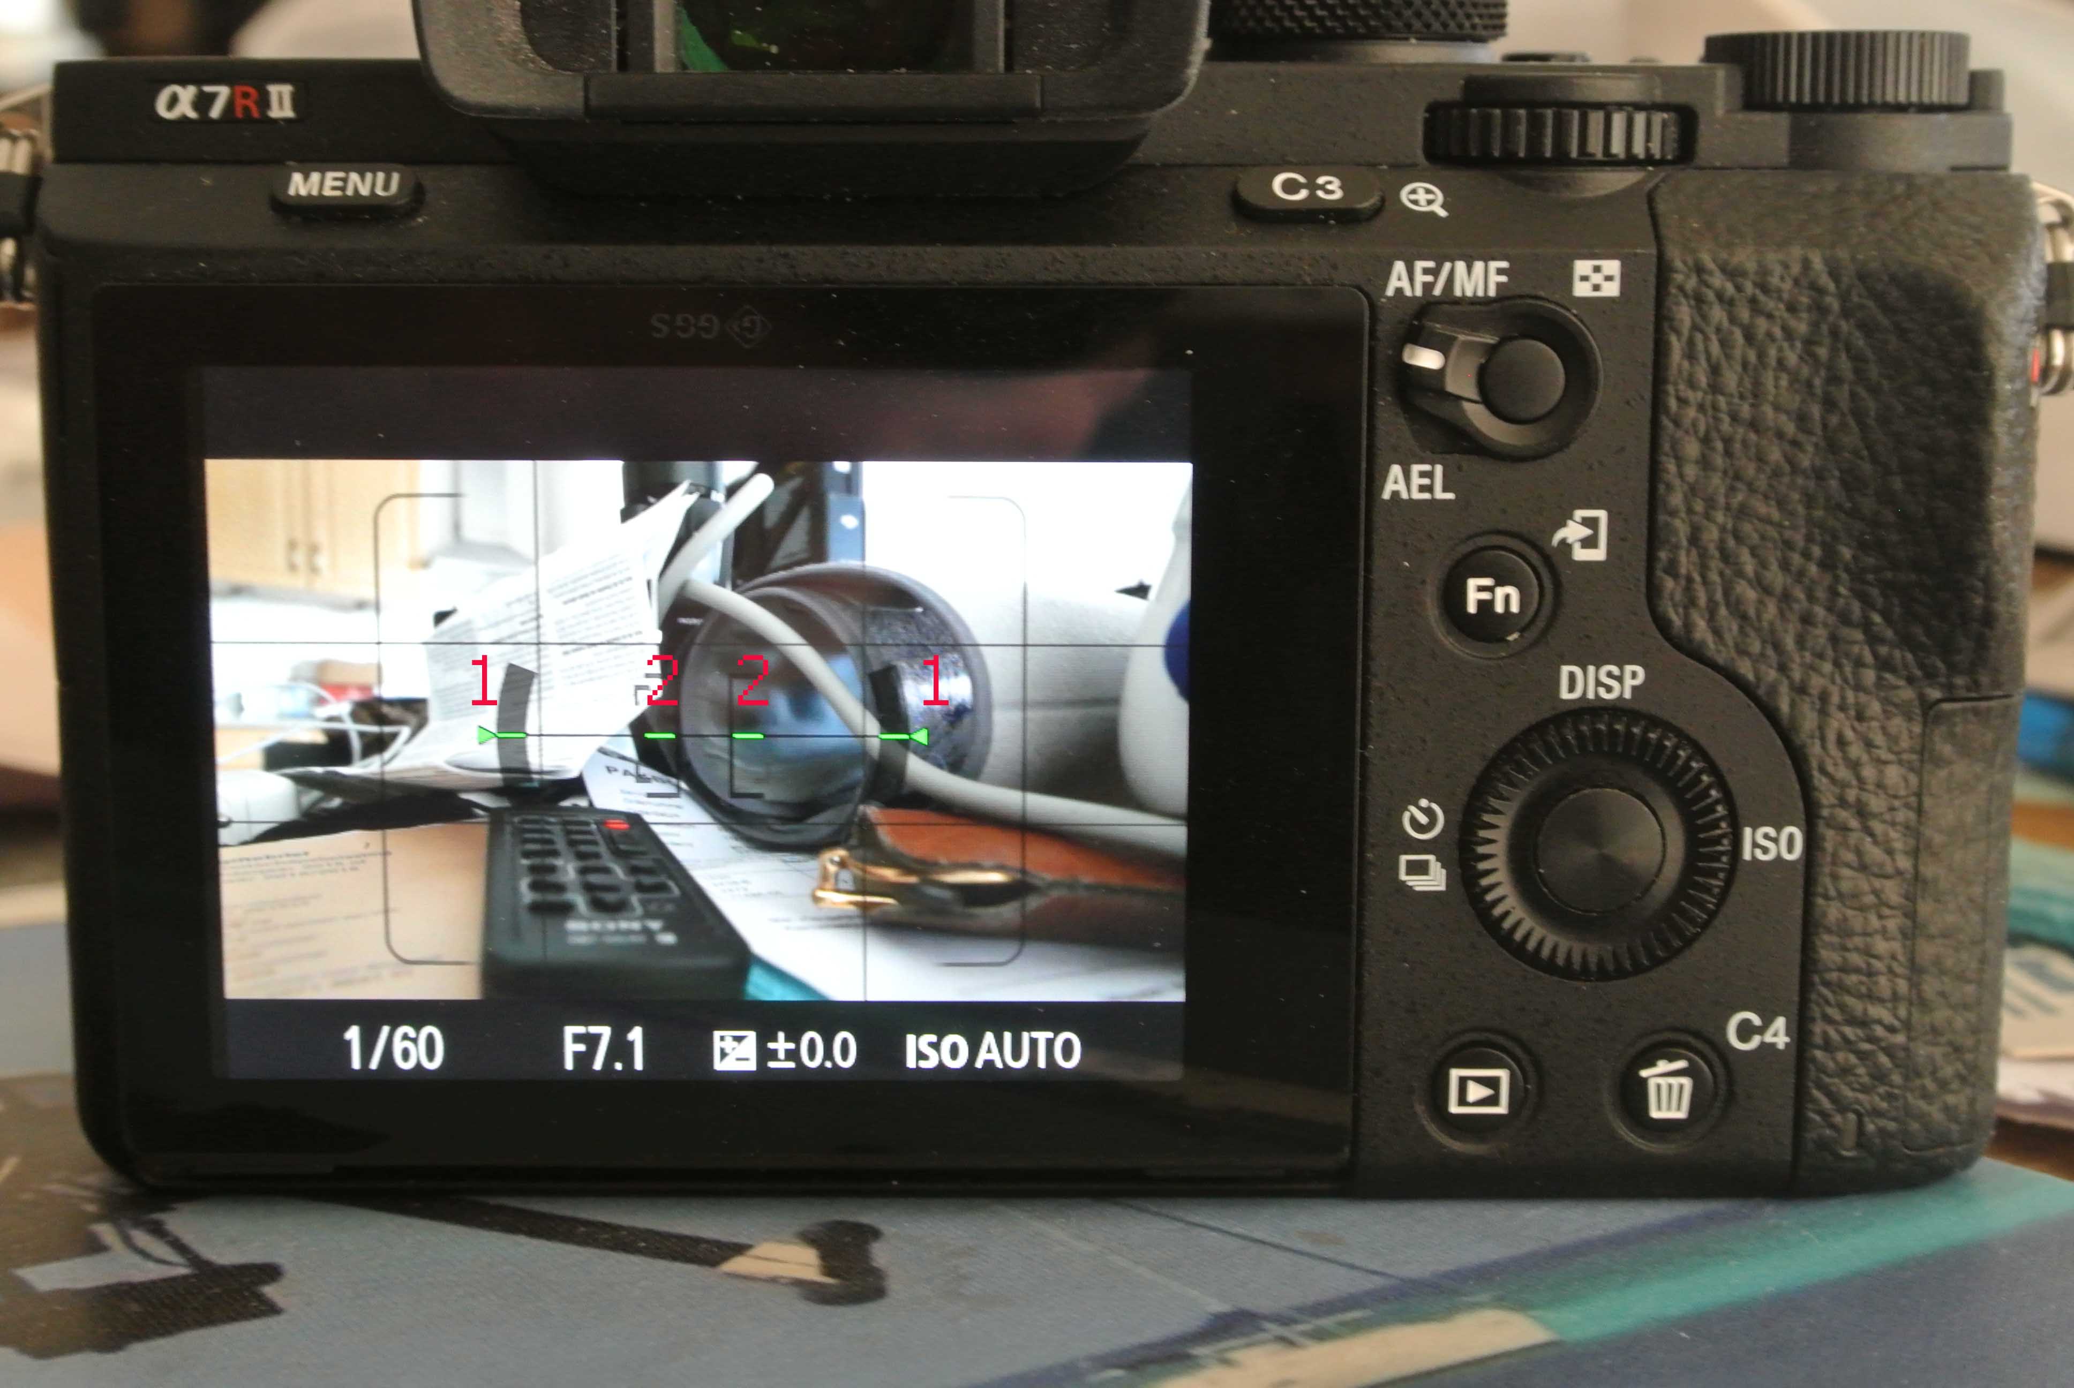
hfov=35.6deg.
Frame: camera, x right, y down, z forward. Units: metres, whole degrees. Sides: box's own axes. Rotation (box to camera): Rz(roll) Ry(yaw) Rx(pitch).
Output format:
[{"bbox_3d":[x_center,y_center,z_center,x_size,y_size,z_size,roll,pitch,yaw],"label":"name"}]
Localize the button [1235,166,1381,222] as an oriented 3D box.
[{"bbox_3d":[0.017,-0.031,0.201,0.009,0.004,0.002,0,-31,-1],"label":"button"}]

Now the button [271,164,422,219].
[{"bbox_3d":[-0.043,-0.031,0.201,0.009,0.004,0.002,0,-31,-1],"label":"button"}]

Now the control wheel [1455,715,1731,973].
[{"bbox_3d":[0.035,0.009,0.204,0.017,0.017,0.003,0,9,-1],"label":"control wheel"}]

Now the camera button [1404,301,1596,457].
[{"bbox_3d":[0.028,-0.019,0.199,0.012,0.009,0.004,0,9,-1],"label":"camera button"}]

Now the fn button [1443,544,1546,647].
[{"bbox_3d":[0.029,-0.006,0.202,0.006,0.006,0.002,0,9,-1],"label":"fn button"}]

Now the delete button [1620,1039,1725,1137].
[{"bbox_3d":[0.041,0.025,0.207,0.006,0.006,0.002,0,9,-1],"label":"delete button"}]

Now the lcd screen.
[{"bbox_3d":[-0.021,0.002,0.204,0.061,0.046,0.003,0,9,-1],"label":"lcd screen"}]

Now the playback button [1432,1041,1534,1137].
[{"bbox_3d":[0.029,0.025,0.207,0.006,0.006,0.002,0,9,-1],"label":"playback button"}]

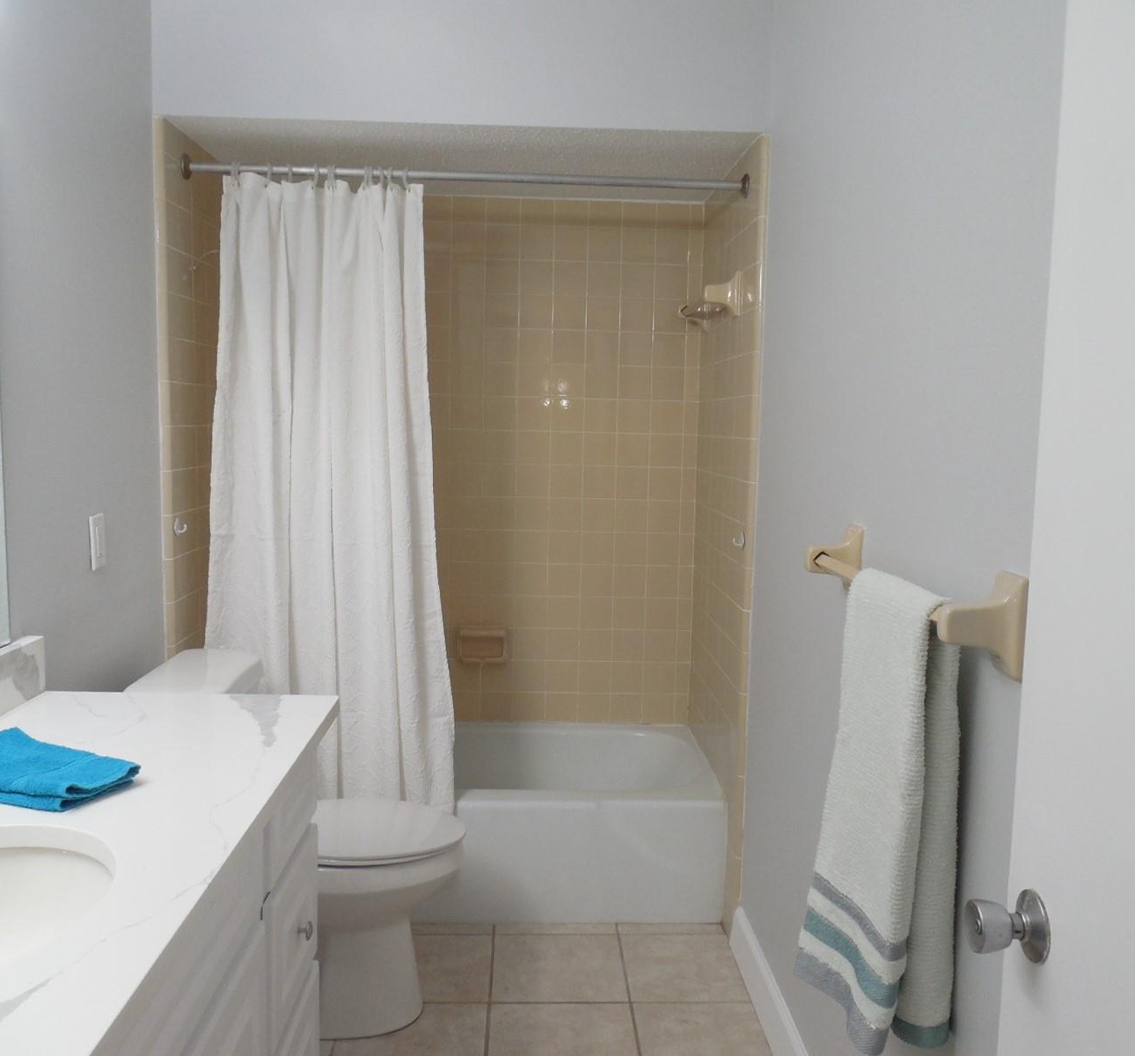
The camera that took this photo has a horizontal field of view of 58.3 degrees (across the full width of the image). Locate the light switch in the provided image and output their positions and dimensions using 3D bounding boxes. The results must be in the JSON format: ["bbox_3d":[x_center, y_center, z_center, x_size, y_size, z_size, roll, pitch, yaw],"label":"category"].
[{"bbox_3d":[-0.993,0.029,2.143,0.009,0.114,0.071,1,6,-2],"label":"light switch"}]

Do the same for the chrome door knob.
[{"bbox_3d":[0.407,0.372,0.949,0.063,0.070,0.070,1,6,-2],"label":"chrome door knob"}]

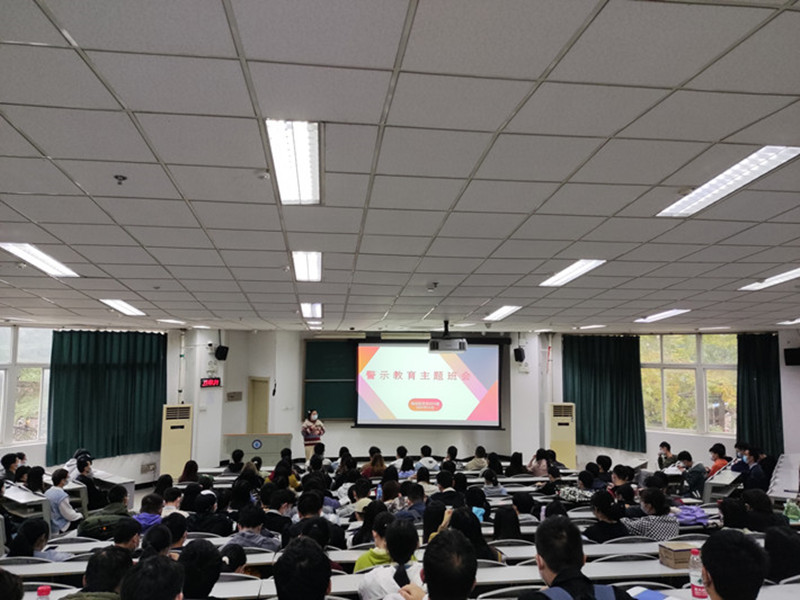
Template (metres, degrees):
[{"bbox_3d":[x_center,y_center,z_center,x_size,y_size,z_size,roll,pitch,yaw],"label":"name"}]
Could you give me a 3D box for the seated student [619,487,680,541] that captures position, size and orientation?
[{"bbox_3d":[2.270,2.275,5.450,0.520,1.190,0.740,2,-5,-22],"label":"seated student"}]

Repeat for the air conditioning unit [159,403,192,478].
[{"bbox_3d":[-4.920,3.193,13.270,0.600,1.760,0.380,3,-5,-30],"label":"air conditioning unit"}]

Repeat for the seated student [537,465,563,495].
[{"bbox_3d":[2.113,2.980,8.657,0.450,1.180,0.620,3,-5,-25],"label":"seated student"}]

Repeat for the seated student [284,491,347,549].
[{"bbox_3d":[-0.732,2.212,5.014,0.500,1.270,0.620,1,-5,-7],"label":"seated student"}]

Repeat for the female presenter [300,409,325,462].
[{"bbox_3d":[-1.772,3.039,12.131,0.460,1.610,0.340,2,-5,-20],"label":"female presenter"}]

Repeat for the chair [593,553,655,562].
[{"bbox_3d":[1.634,2.316,4.612,0.490,0.840,0.500,1,-5,-7],"label":"chair"}]

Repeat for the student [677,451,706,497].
[{"bbox_3d":[4.980,3.212,10.300,0.800,1.180,0.500,-3,-6,35],"label":"student"}]

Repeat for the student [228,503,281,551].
[{"bbox_3d":[-1.220,2.235,5.000,0.500,1.160,0.720,1,-5,-5],"label":"student"}]

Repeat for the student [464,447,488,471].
[{"bbox_3d":[1.258,3.085,10.166,0.460,1.220,0.600,1,-5,-7],"label":"student"}]

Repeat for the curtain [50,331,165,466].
[{"bbox_3d":[-5.591,1.822,11.610,0.150,2.450,2.238,-4,-6,40],"label":"curtain"}]

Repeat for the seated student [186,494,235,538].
[{"bbox_3d":[-1.880,2.435,5.950,0.500,1.170,0.720,1,-5,0],"label":"seated student"}]

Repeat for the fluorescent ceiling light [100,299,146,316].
[{"bbox_3d":[-3.593,0.079,7.845,0.300,0.080,1.200,1,-11,-7],"label":"fluorescent ceiling light"}]

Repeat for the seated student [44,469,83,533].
[{"bbox_3d":[-4.560,2.886,8.150,0.500,1.200,0.750,-3,-6,40],"label":"seated student"}]

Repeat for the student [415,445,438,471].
[{"bbox_3d":[0.507,3.375,11.500,0.500,1.180,0.720,1,-5,-6],"label":"student"}]

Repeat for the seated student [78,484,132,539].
[{"bbox_3d":[-2.719,2.353,5.716,0.520,1.220,0.650,0,-5,8],"label":"seated student"}]

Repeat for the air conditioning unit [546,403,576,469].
[{"bbox_3d":[3.360,3.041,12.553,0.550,1.760,0.360,0,-5,0],"label":"air conditioning unit"}]

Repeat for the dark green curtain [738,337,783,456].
[{"bbox_3d":[7.180,1.970,12.050,0.820,2.560,0.160,-3,-6,36],"label":"dark green curtain"}]

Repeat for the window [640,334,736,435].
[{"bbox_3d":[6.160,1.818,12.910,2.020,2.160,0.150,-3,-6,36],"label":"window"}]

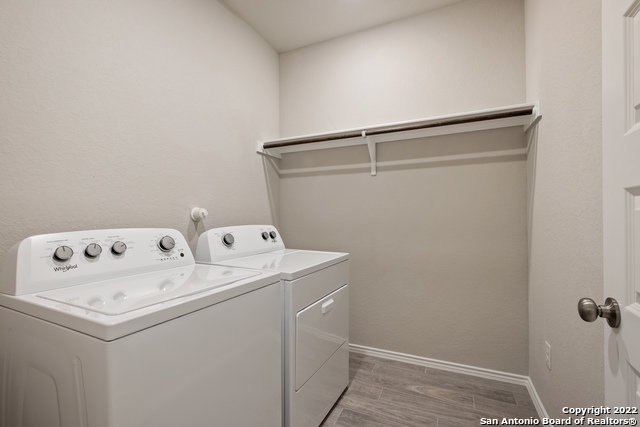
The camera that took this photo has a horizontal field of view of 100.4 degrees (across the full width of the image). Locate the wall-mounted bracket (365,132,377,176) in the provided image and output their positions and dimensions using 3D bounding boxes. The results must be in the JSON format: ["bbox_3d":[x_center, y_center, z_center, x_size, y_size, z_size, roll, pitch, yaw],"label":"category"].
[{"bbox_3d":[0.404,-0.474,2.152,0.039,0.300,0.264,0,-1,25],"label":"wall-mounted bracket"}]

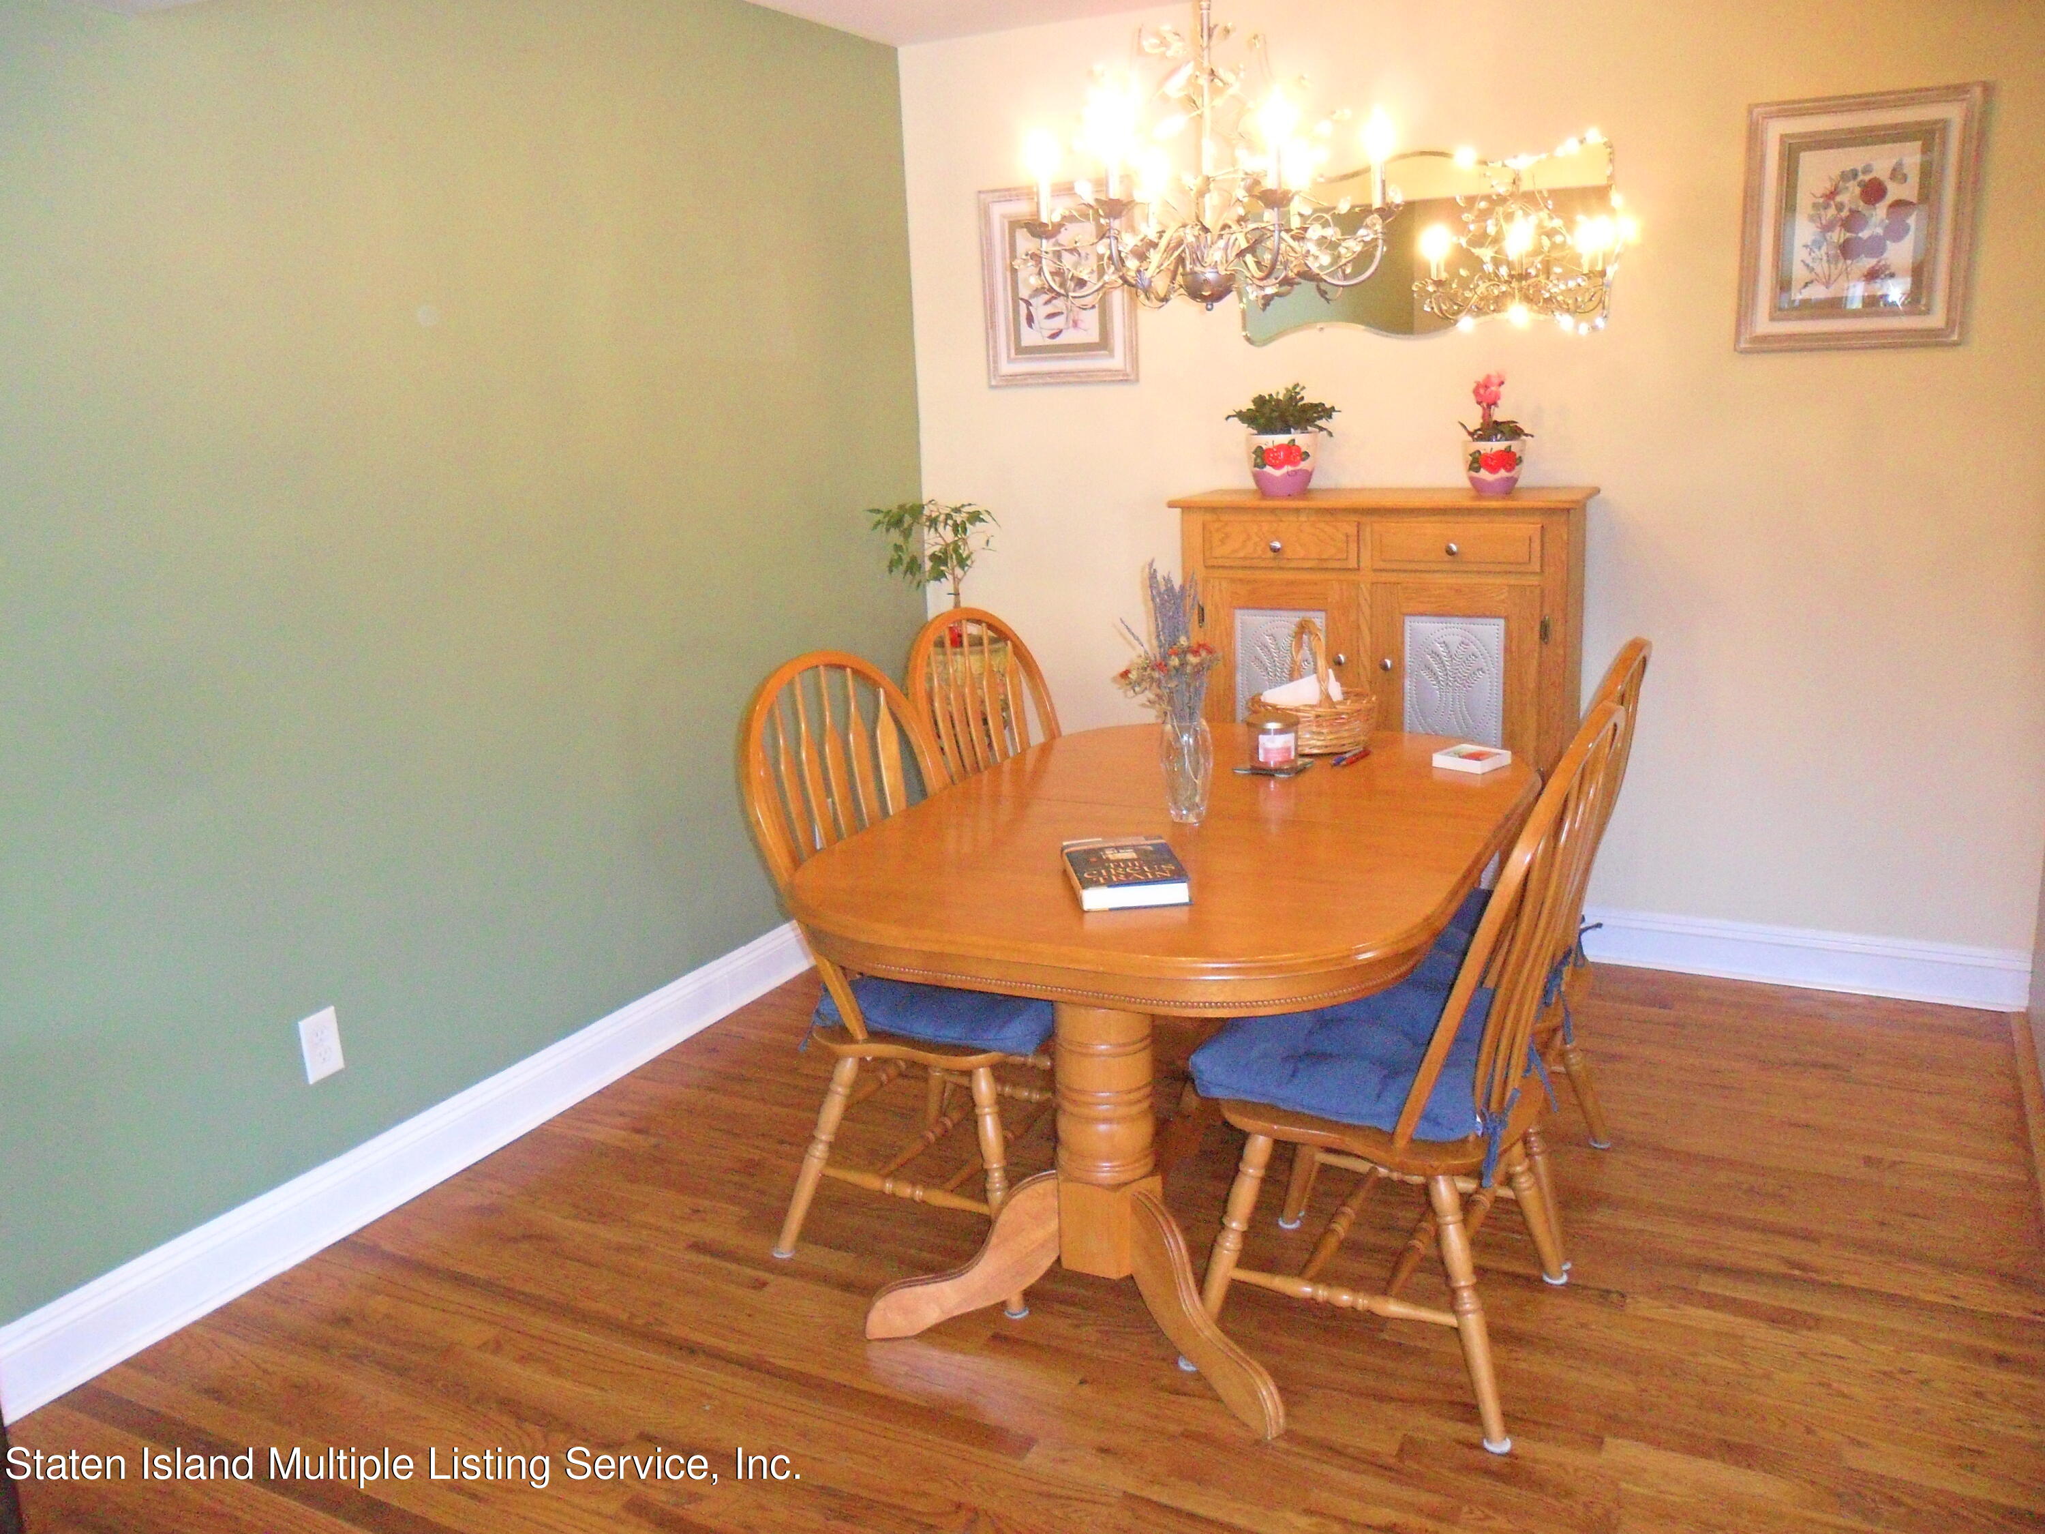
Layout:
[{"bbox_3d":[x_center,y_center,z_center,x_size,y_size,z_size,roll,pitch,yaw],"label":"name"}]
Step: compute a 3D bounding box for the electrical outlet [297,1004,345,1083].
[{"bbox_3d":[-1.294,0.517,2.957,0.009,0.124,0.077,5,15,28],"label":"electrical outlet"}]

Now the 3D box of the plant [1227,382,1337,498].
[{"bbox_3d":[0.657,-0.836,4.072,0.250,0.281,0.220,5,15,28],"label":"plant"}]

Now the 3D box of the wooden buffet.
[{"bbox_3d":[0.914,-0.078,4.107,0.983,1.227,0.375,5,15,28],"label":"wooden buffet"}]

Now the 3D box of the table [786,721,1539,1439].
[{"bbox_3d":[0.331,0.454,2.960,1.066,0.773,1.560,5,15,28],"label":"table"}]

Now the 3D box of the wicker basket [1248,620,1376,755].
[{"bbox_3d":[0.599,-0.173,3.302,0.250,0.265,0.220,0,14,8],"label":"wicker basket"}]

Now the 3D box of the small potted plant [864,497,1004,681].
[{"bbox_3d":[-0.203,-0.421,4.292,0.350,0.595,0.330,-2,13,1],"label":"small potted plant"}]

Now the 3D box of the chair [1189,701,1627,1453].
[{"bbox_3d":[0.598,0.406,2.507,0.580,1.056,0.530,5,15,28],"label":"chair"}]

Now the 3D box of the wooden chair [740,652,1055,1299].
[{"bbox_3d":[-0.149,0.338,2.915,0.580,1.056,0.530,5,15,28],"label":"wooden chair"}]

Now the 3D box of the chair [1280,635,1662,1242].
[{"bbox_3d":[0.847,0.287,2.963,0.580,1.056,0.530,5,15,28],"label":"chair"}]

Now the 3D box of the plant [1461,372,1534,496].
[{"bbox_3d":[1.138,-0.798,3.820,0.165,0.291,0.150,5,15,28],"label":"plant"}]

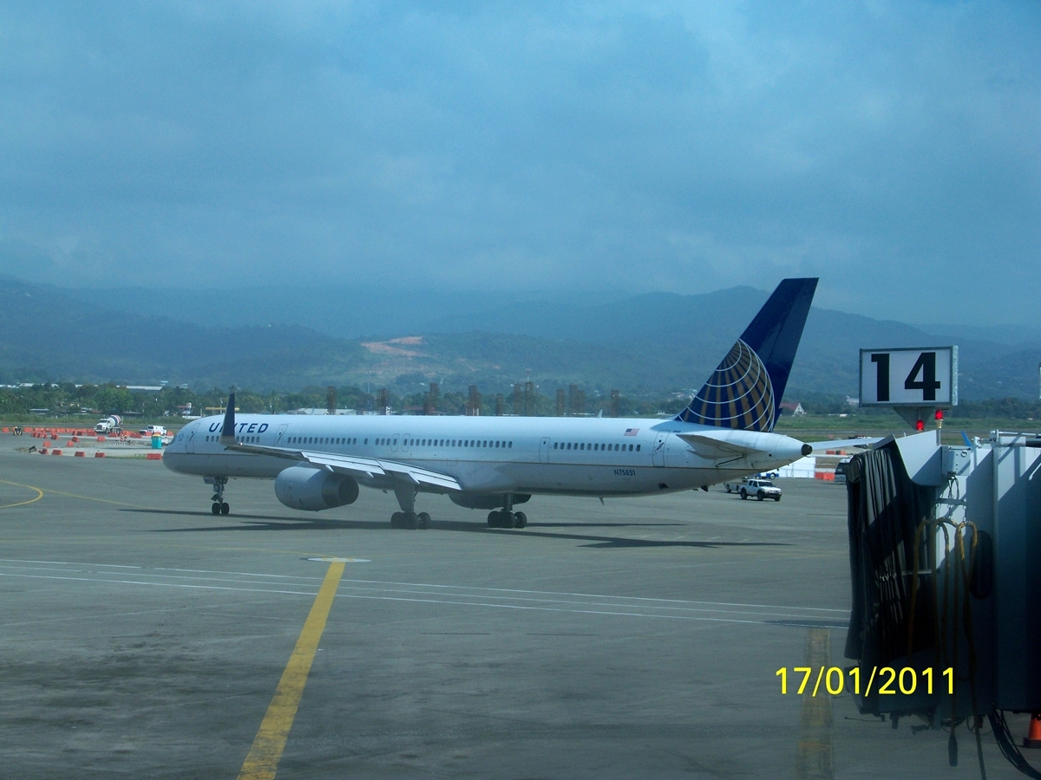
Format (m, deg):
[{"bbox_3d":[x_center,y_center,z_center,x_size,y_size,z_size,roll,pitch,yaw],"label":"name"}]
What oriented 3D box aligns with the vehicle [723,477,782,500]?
[{"bbox_3d":[19.422,8.157,205.000,1.820,1.770,5.050,1,-1,-21],"label":"vehicle"}]

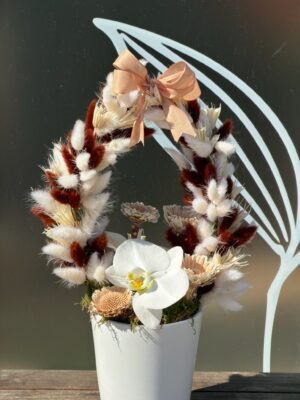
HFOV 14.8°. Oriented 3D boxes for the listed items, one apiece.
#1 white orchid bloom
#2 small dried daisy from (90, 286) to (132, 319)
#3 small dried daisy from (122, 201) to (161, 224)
[{"bbox_3d":[-0.004,0.093,1.290,0.095,0.100,0.045,2,-11,13],"label":"white orchid bloom"},{"bbox_3d":[-0.042,0.116,1.285,0.045,0.020,0.045,-10,32,3],"label":"small dried daisy"},{"bbox_3d":[-0.012,0.015,1.360,0.046,0.019,0.046,12,9,0],"label":"small dried daisy"}]

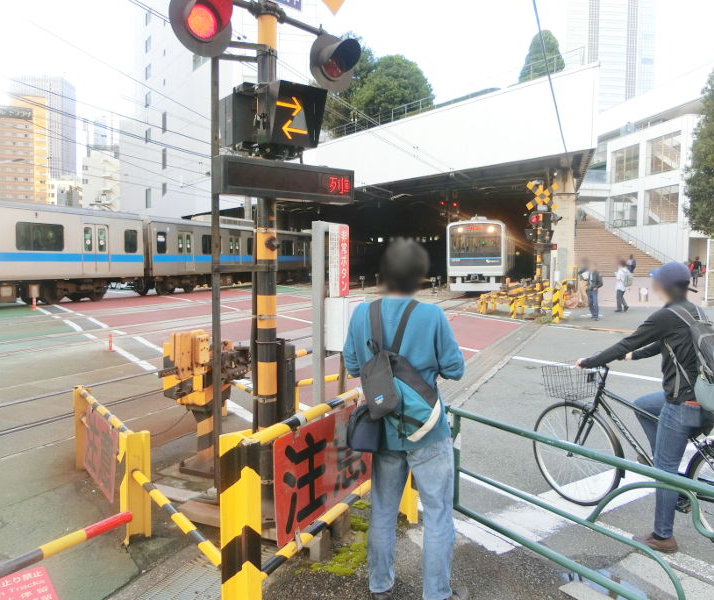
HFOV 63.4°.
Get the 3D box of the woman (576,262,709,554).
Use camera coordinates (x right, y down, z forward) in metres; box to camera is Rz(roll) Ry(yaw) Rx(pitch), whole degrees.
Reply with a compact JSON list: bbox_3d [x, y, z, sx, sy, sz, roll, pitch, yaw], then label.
[{"bbox_3d":[1.785,0.586,3.480,0.550,1.630,0.760,-3,5,-38],"label":"woman"}]

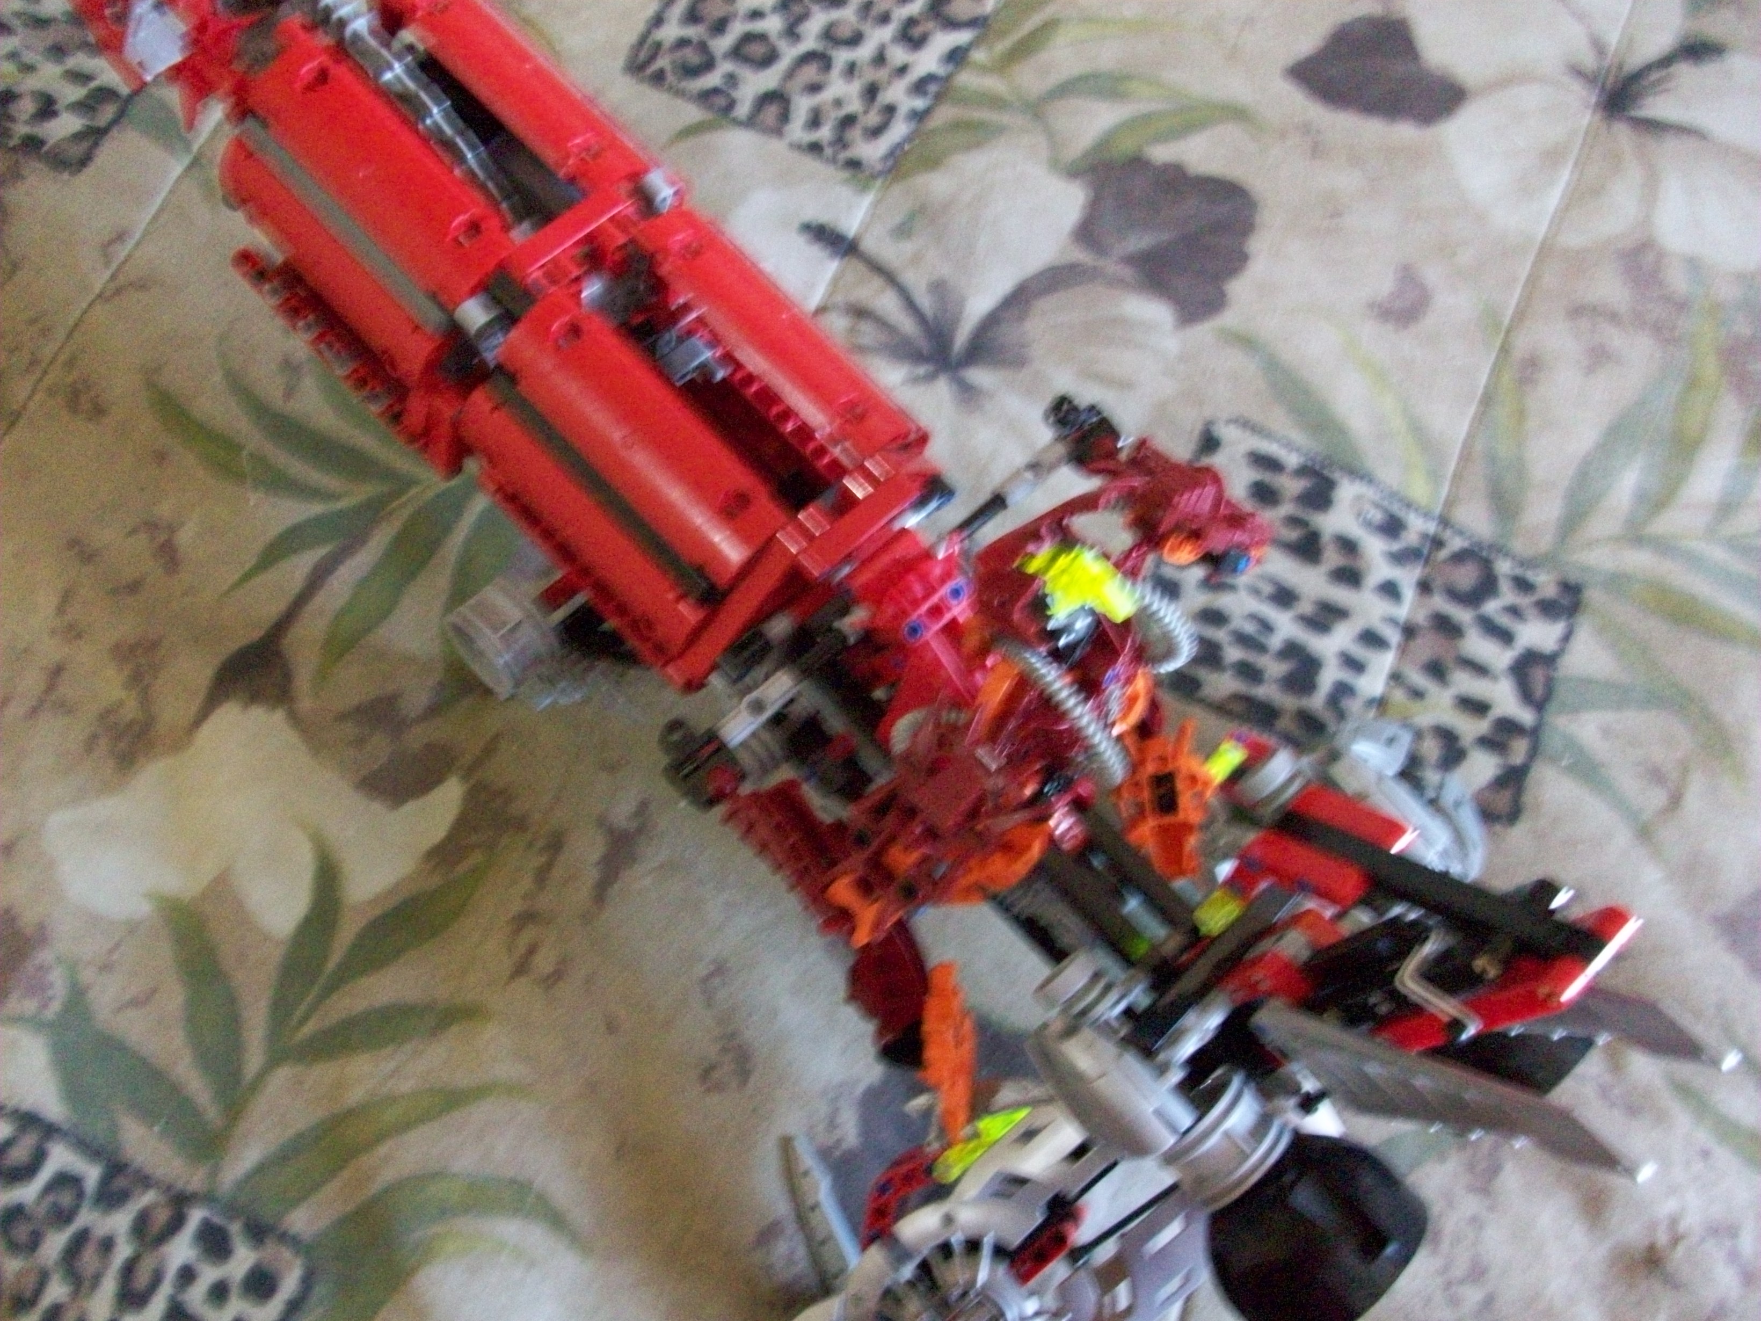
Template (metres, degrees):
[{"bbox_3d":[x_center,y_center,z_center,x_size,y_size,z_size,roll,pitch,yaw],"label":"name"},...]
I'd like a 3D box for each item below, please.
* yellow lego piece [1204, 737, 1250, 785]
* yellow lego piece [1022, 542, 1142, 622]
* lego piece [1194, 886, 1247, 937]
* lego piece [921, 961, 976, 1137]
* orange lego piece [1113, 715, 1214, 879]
[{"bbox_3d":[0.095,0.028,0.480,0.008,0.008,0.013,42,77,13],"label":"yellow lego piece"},{"bbox_3d":[0.053,-0.021,0.462,0.031,0.016,0.017,22,74,8],"label":"yellow lego piece"},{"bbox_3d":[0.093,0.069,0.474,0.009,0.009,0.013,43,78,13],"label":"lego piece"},{"bbox_3d":[0.018,0.104,0.458,0.015,0.022,0.047,-1,72,0],"label":"lego piece"},{"bbox_3d":[0.077,0.038,0.472,0.025,0.016,0.043,0,72,1],"label":"orange lego piece"}]

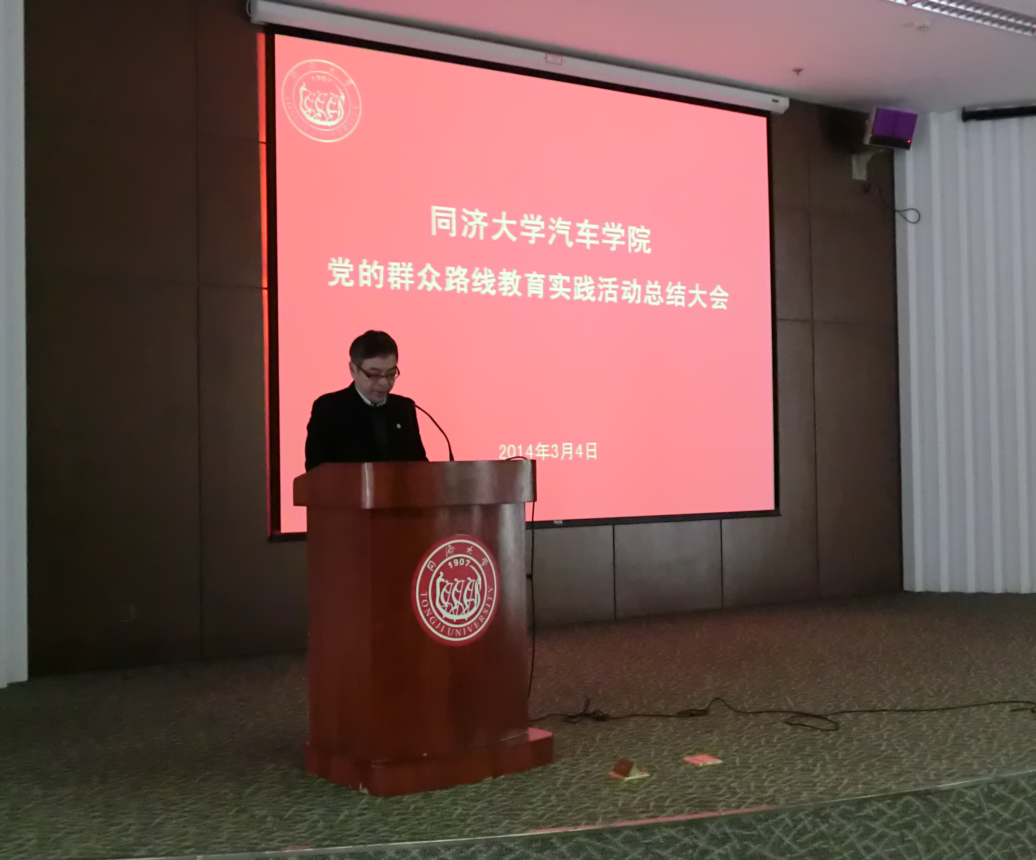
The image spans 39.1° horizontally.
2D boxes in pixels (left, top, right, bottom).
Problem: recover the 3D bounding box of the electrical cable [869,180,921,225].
[{"bbox_3d":[3.158,-1.911,12.220,0.450,0.360,0.150,0,-1,-14],"label":"electrical cable"}]

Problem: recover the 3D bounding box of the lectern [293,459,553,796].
[{"bbox_3d":[-0.337,0.693,5.517,0.865,1.150,0.690,0,-2,-39],"label":"lectern"}]

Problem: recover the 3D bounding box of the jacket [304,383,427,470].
[{"bbox_3d":[-0.622,0.143,5.966,0.510,0.680,0.330,0,-2,-32],"label":"jacket"}]

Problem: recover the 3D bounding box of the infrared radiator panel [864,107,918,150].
[{"bbox_3d":[2.972,-2.418,11.677,0.475,0.285,0.105,0,17,-33],"label":"infrared radiator panel"}]

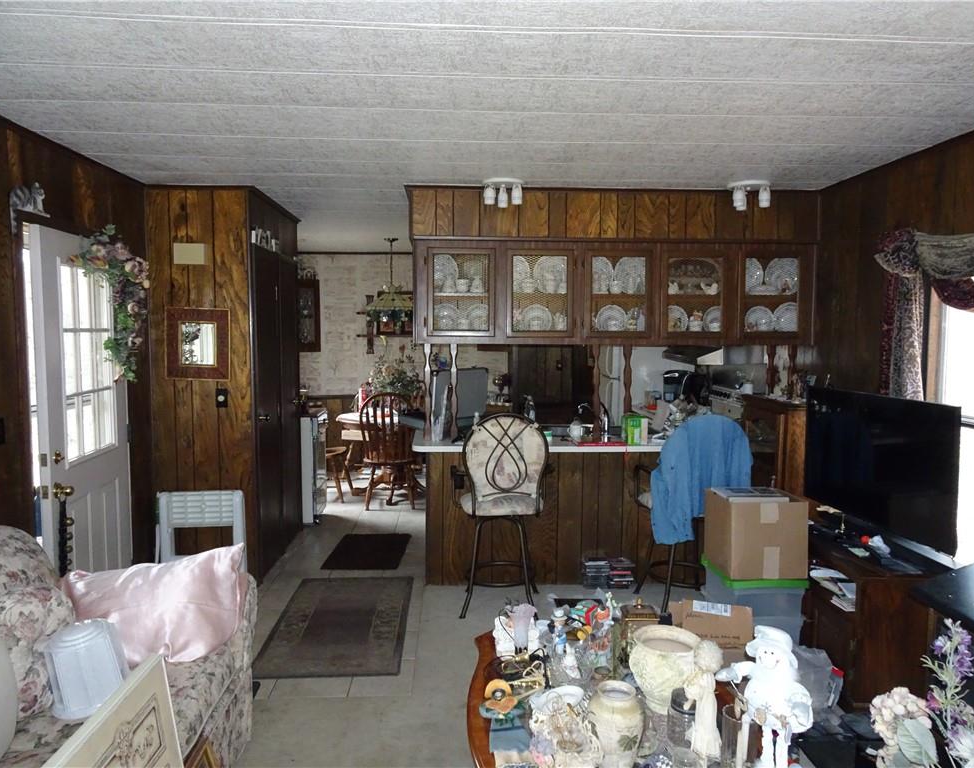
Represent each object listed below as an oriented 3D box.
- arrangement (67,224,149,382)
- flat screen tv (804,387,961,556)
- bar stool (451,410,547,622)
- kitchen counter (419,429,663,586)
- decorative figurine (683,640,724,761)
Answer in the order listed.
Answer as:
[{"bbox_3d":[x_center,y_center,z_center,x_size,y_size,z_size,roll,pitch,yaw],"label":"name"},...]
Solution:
[{"bbox_3d":[-1.891,-0.399,3.627,0.170,0.810,0.700,0,4,-3],"label":"arrangement"},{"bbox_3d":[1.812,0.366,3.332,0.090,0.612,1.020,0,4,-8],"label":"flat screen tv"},{"bbox_3d":[0.082,0.712,4.013,0.540,1.120,0.540,0,4,-3],"label":"bar stool"},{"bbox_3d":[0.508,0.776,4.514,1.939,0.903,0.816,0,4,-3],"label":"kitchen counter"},{"bbox_3d":[0.554,0.809,1.831,0.100,0.310,0.090,-3,5,-33],"label":"decorative figurine"}]

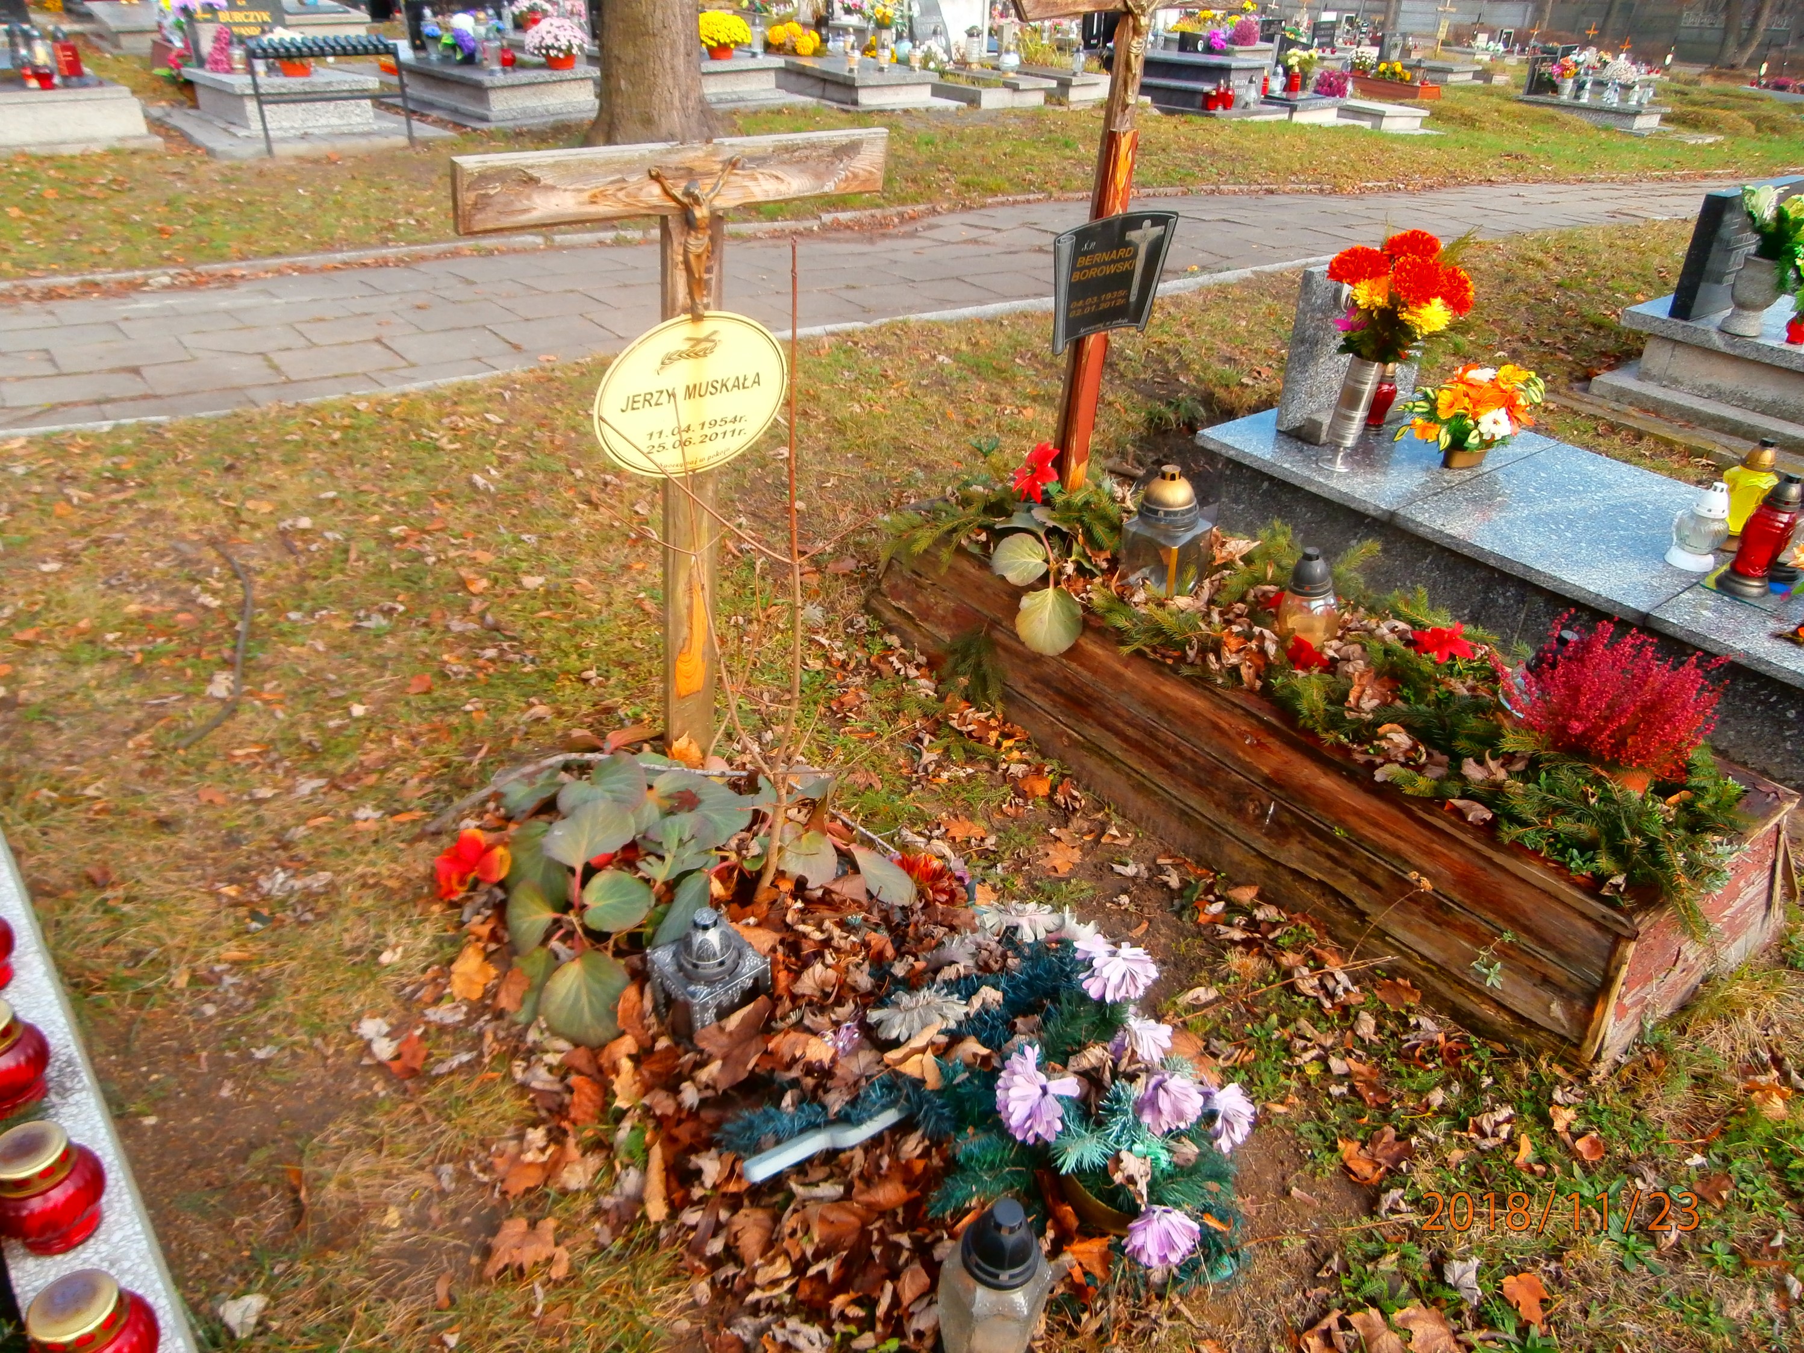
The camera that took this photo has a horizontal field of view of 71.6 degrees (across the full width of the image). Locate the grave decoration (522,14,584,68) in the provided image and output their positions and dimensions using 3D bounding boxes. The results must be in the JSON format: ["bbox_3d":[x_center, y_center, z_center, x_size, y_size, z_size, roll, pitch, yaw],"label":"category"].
[{"bbox_3d":[-2.398,-4.391,8.650,0.440,0.310,0.440,-25,41,-38],"label":"grave decoration"}]

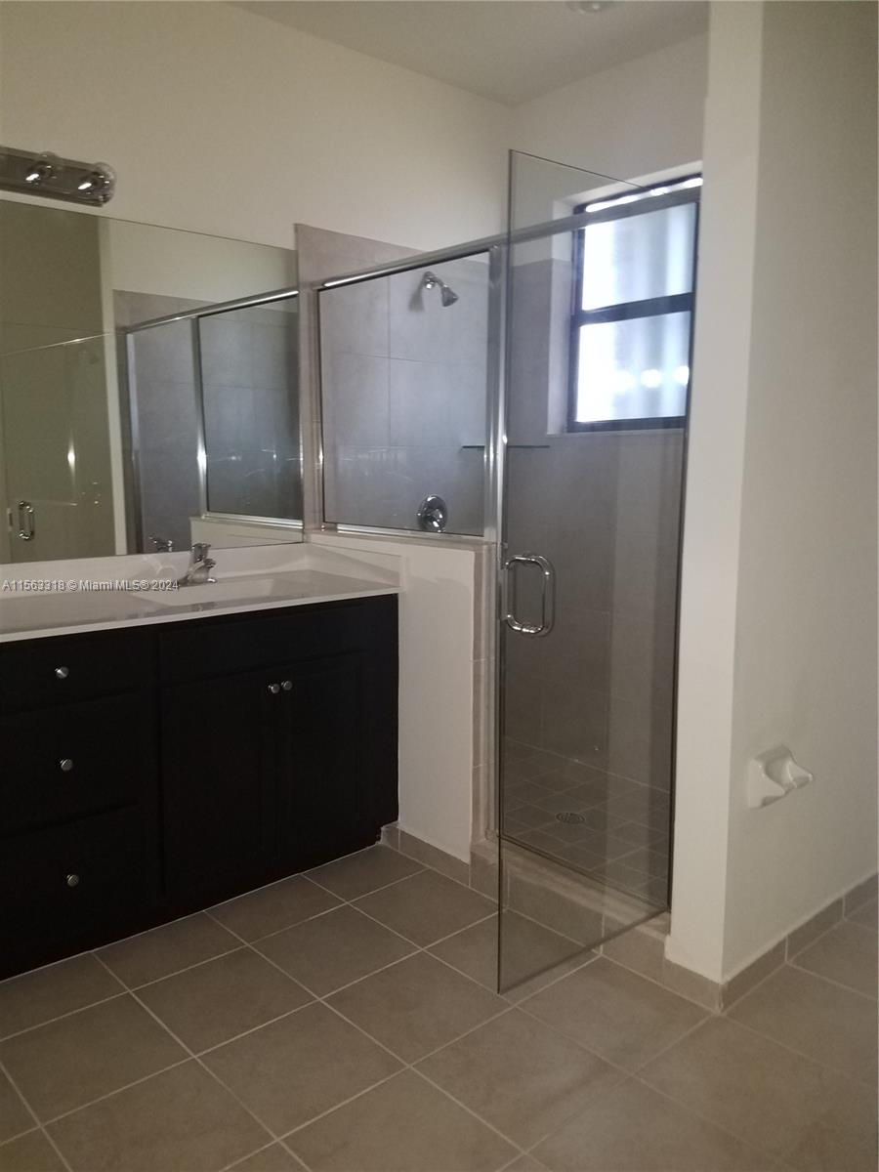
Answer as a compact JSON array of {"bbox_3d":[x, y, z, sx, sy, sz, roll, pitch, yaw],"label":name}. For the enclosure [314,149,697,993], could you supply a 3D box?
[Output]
[{"bbox_3d":[-0.124,-0.098,2.487,0.608,1.787,1.526,-7,10,-42],"label":"enclosure"}]

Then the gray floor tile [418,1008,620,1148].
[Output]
[{"bbox_3d":[0.172,1.032,1.862,0.331,0.010,0.331,-7,10,-42],"label":"gray floor tile"}]

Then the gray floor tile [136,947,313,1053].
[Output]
[{"bbox_3d":[-0.521,0.997,2.139,0.331,0.010,0.331,-7,10,-42],"label":"gray floor tile"}]

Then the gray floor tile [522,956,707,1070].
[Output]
[{"bbox_3d":[0.416,1.006,2.085,0.331,0.010,0.331,-7,10,-42],"label":"gray floor tile"}]

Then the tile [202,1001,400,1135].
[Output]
[{"bbox_3d":[-0.295,1.027,1.889,0.331,0.010,0.331,-7,10,-42],"label":"tile"}]

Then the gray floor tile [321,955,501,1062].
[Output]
[{"bbox_3d":[-0.053,1.004,2.112,0.331,0.010,0.331,-7,10,-42],"label":"gray floor tile"}]

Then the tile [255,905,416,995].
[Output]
[{"bbox_3d":[-0.279,0.973,2.361,0.331,0.010,0.331,-7,10,-42],"label":"tile"}]

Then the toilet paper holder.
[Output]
[{"bbox_3d":[0.799,0.459,2.055,0.160,0.120,0.095,-7,10,-42],"label":"toilet paper holder"}]

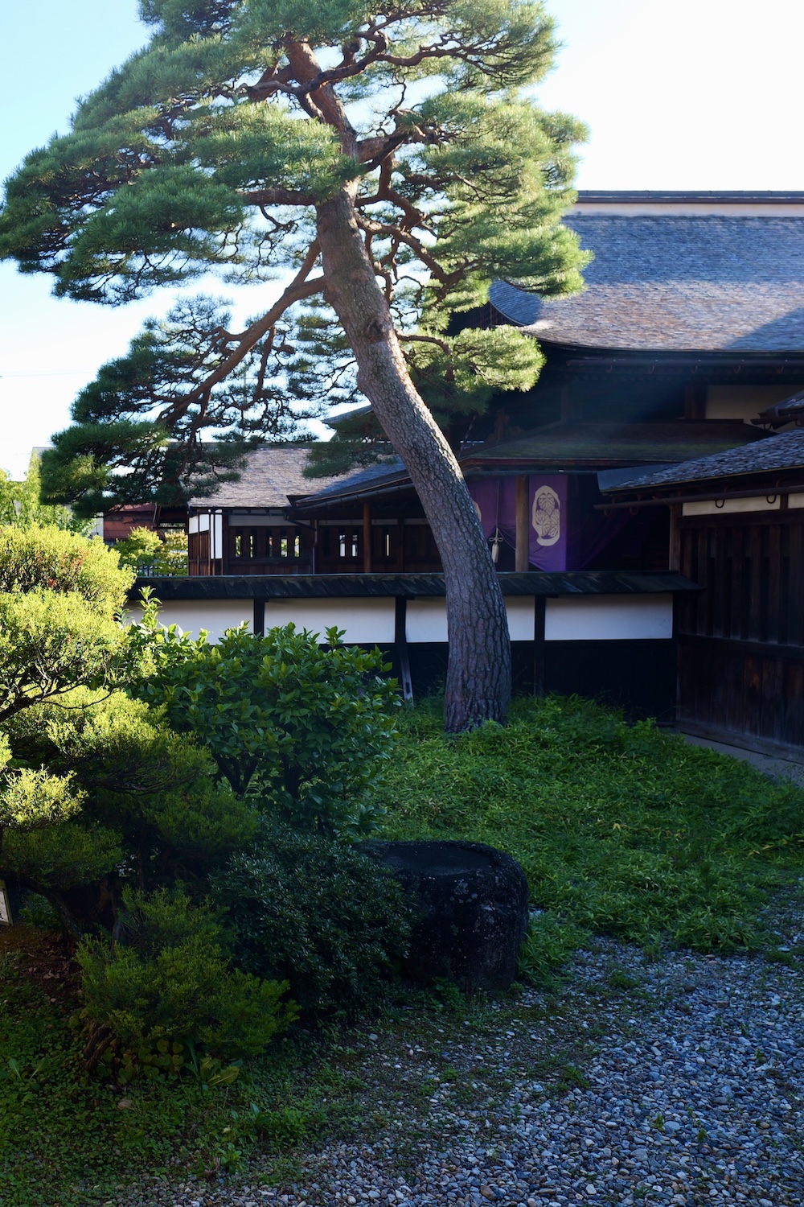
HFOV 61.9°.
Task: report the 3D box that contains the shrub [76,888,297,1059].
[{"bbox_3d":[-0.690,1.215,2.240,0.720,0.430,0.570,0,4,0],"label":"shrub"}]

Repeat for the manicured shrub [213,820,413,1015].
[{"bbox_3d":[-0.335,1.154,2.550,0.730,0.540,0.680,0,4,0],"label":"manicured shrub"}]

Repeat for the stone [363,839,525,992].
[{"bbox_3d":[0.162,1.185,2.630,0.640,0.420,0.500,0,4,0],"label":"stone"}]

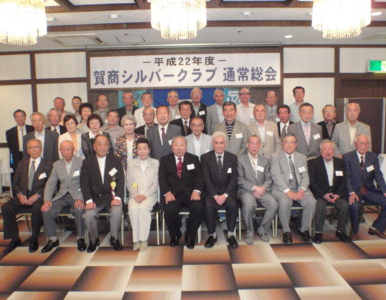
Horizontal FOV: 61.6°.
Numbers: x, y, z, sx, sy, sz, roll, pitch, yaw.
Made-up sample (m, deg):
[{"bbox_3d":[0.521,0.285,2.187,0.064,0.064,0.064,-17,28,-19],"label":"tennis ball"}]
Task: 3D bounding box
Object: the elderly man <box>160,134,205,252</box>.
[{"bbox_3d":[-0.134,0.463,4.059,0.550,1.270,0.780,-1,6,-3],"label":"elderly man"}]

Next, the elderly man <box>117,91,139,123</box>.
[{"bbox_3d":[-1.134,-0.196,5.760,0.490,1.670,0.300,-2,6,-7],"label":"elderly man"}]

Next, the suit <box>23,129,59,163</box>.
[{"bbox_3d":[-2.119,0.380,4.616,0.490,1.357,0.300,-2,6,-10],"label":"suit"}]

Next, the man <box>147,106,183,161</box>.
[{"bbox_3d":[-0.398,0.195,4.725,0.510,1.674,0.300,0,6,6],"label":"man"}]

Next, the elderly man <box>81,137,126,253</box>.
[{"bbox_3d":[-1.084,0.473,3.999,0.540,1.300,0.800,-2,6,-10],"label":"elderly man"}]

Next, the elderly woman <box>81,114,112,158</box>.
[{"bbox_3d":[-1.304,0.270,4.512,0.440,1.522,0.280,-2,6,-8],"label":"elderly woman"}]

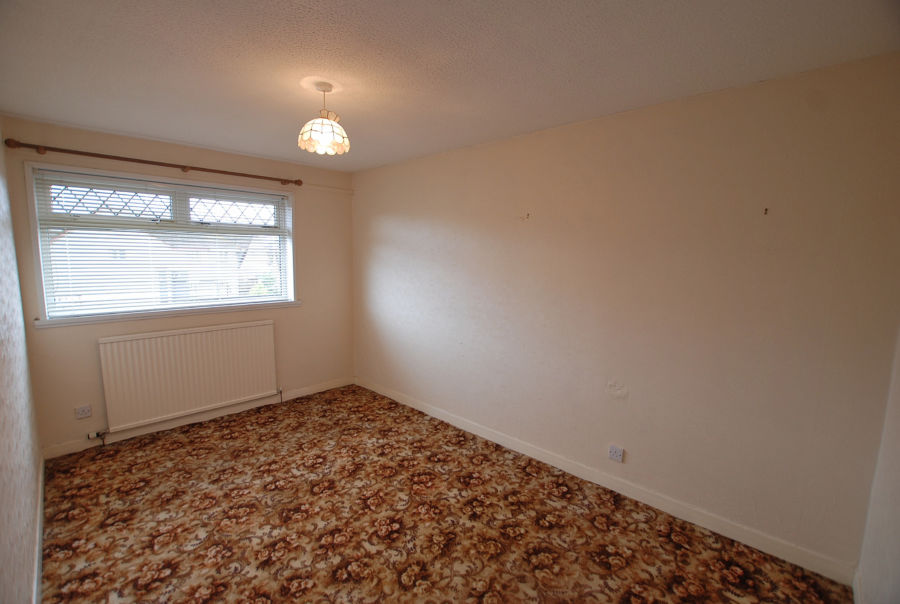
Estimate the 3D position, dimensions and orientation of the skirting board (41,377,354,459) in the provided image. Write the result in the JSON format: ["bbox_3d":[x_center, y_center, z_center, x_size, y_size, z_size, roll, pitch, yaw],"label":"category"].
[{"bbox_3d":[-2.000,1.002,3.492,2.440,0.098,0.020,-5,10,-41],"label":"skirting board"}]

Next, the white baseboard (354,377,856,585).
[{"bbox_3d":[0.392,1.106,3.025,3.947,0.098,0.020,7,10,40],"label":"white baseboard"}]

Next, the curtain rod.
[{"bbox_3d":[-2.128,-1.075,3.011,1.870,0.065,0.110,-5,10,-41],"label":"curtain rod"}]

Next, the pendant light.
[{"bbox_3d":[-0.651,-0.957,1.956,0.260,0.320,0.260,-5,10,-41],"label":"pendant light"}]

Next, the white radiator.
[{"bbox_3d":[-2.156,0.585,3.238,1.210,0.725,0.090,-5,10,-41],"label":"white radiator"}]

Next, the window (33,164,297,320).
[{"bbox_3d":[-2.213,-0.459,3.172,1.710,1.050,0.110,-5,10,-41],"label":"window"}]

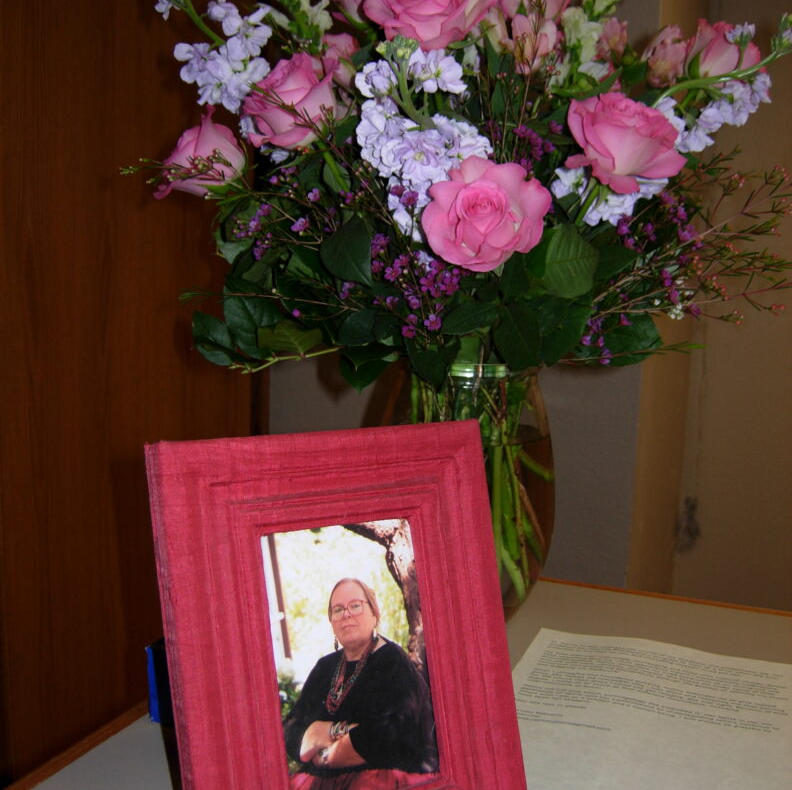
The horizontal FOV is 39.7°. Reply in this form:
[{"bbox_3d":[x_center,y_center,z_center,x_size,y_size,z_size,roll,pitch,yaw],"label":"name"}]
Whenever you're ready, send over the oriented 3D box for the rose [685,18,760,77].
[{"bbox_3d":[0.238,-0.252,0.800,0.060,0.050,0.060,-1,6,-31],"label":"rose"}]

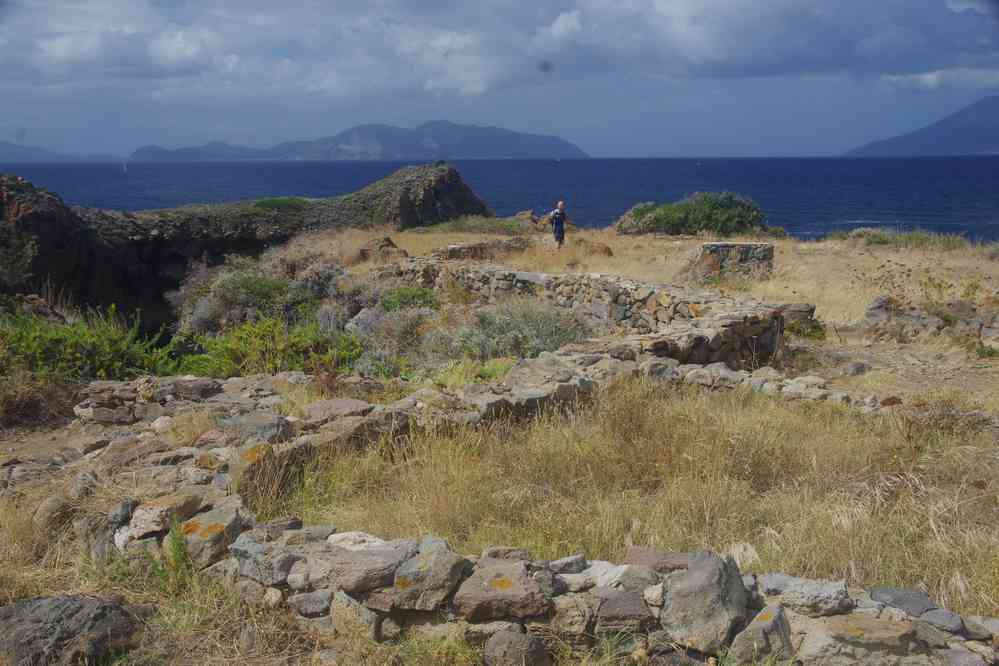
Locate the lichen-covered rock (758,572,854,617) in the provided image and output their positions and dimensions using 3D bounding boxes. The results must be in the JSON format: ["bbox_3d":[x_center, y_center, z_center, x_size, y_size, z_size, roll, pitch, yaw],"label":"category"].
[{"bbox_3d":[1.187,1.014,4.320,0.370,0.140,0.240,1,9,9],"label":"lichen-covered rock"}]

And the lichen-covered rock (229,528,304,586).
[{"bbox_3d":[-1.281,1.234,6.100,0.418,0.266,0.340,0,9,0],"label":"lichen-covered rock"}]

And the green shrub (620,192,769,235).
[{"bbox_3d":[8.662,-5.435,50.500,6.700,2.000,4.200,0,9,0],"label":"green shrub"}]

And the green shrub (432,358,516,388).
[{"bbox_3d":[-0.259,0.420,11.500,0.860,0.290,0.580,0,9,0],"label":"green shrub"}]

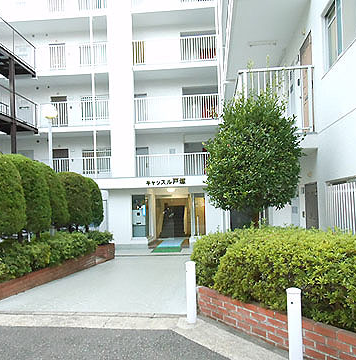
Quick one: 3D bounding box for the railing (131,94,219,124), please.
[{"bbox_3d":[-0.069,-3.271,15.971,3.900,1.170,0.080,-2,-3,4],"label":"railing"}]

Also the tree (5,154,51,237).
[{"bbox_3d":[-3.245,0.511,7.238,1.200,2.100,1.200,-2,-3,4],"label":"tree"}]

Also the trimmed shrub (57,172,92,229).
[{"bbox_3d":[-3.046,0.825,10.238,1.100,2.100,1.100,-2,-3,4],"label":"trimmed shrub"}]

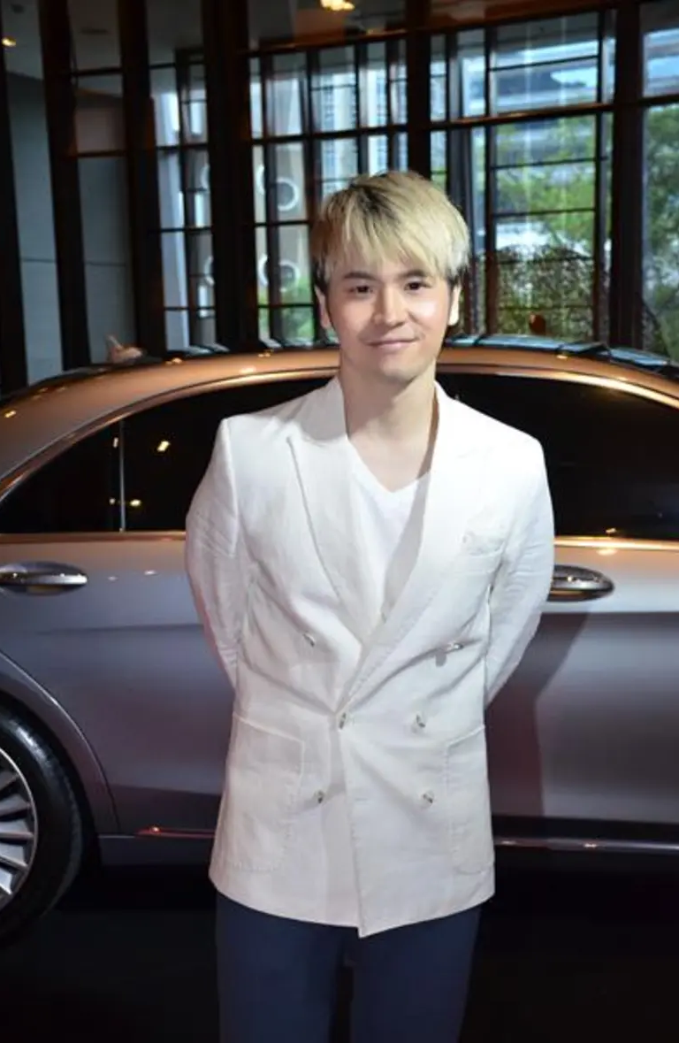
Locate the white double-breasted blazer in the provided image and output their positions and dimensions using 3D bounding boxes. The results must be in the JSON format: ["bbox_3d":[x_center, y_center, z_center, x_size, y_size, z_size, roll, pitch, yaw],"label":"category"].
[{"bbox_3d":[0.039,0.168,2.022,0.505,0.730,0.300,-1,11,-9],"label":"white double-breasted blazer"}]

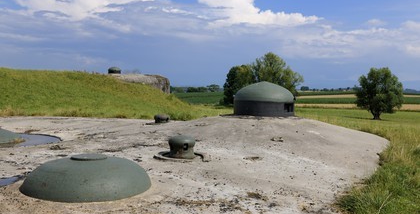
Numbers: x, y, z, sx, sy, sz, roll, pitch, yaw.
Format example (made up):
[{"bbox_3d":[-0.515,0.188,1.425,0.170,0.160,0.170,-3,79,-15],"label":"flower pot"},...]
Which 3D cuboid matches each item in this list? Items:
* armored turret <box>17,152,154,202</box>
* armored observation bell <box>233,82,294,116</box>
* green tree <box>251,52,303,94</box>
[{"bbox_3d":[-1.998,1.043,7.245,2.100,0.460,2.100,0,2,0],"label":"armored turret"},{"bbox_3d":[2.582,-0.376,21.001,2.819,1.615,2.819,0,2,0],"label":"armored observation bell"},{"bbox_3d":[16.201,-6.877,107.816,13.156,12.790,12.181,0,2,0],"label":"green tree"}]

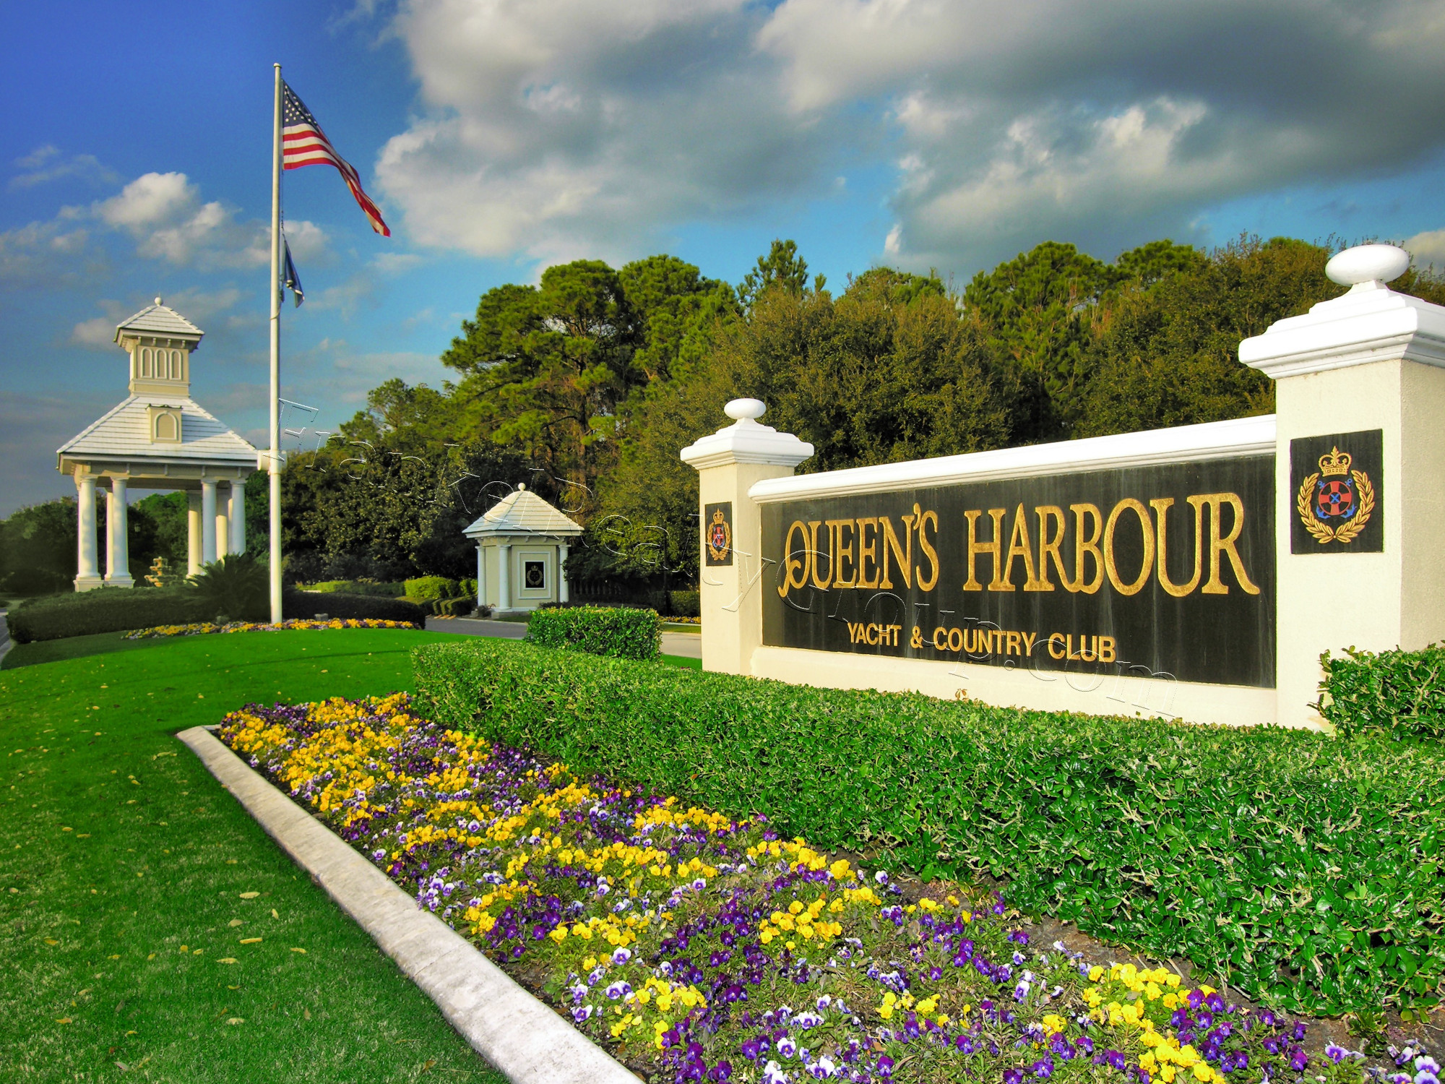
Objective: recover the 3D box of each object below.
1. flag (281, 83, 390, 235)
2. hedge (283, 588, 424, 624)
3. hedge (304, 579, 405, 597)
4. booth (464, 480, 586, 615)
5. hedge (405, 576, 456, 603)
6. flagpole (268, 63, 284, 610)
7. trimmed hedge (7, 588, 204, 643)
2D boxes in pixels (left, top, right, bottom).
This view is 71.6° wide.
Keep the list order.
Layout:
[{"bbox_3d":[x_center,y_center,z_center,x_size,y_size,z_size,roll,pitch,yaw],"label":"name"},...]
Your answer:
[{"bbox_3d":[-7.720,-7.650,20.000,2.000,2.900,0.500,0,-2,-13],"label":"flag"},{"bbox_3d":[-7.850,1.400,21.300,2.750,0.680,1.100,-1,-2,-2],"label":"hedge"},{"bbox_3d":[-17.100,2.200,46.500,4.800,1.000,1.400,0,-2,-18],"label":"hedge"},{"bbox_3d":[-7.259,0.267,36.500,3.300,4.650,3.300,0,-2,-34],"label":"booth"},{"bbox_3d":[-13.000,2.080,44.500,2.200,1.100,1.400,0,-2,-18],"label":"hedge"},{"bbox_3d":[-8.454,-3.768,19.000,0.200,10.650,0.200,0,-2,-34],"label":"flagpole"},{"bbox_3d":[-12.100,1.510,20.000,3.300,0.750,1.300,0,-2,-30],"label":"trimmed hedge"}]

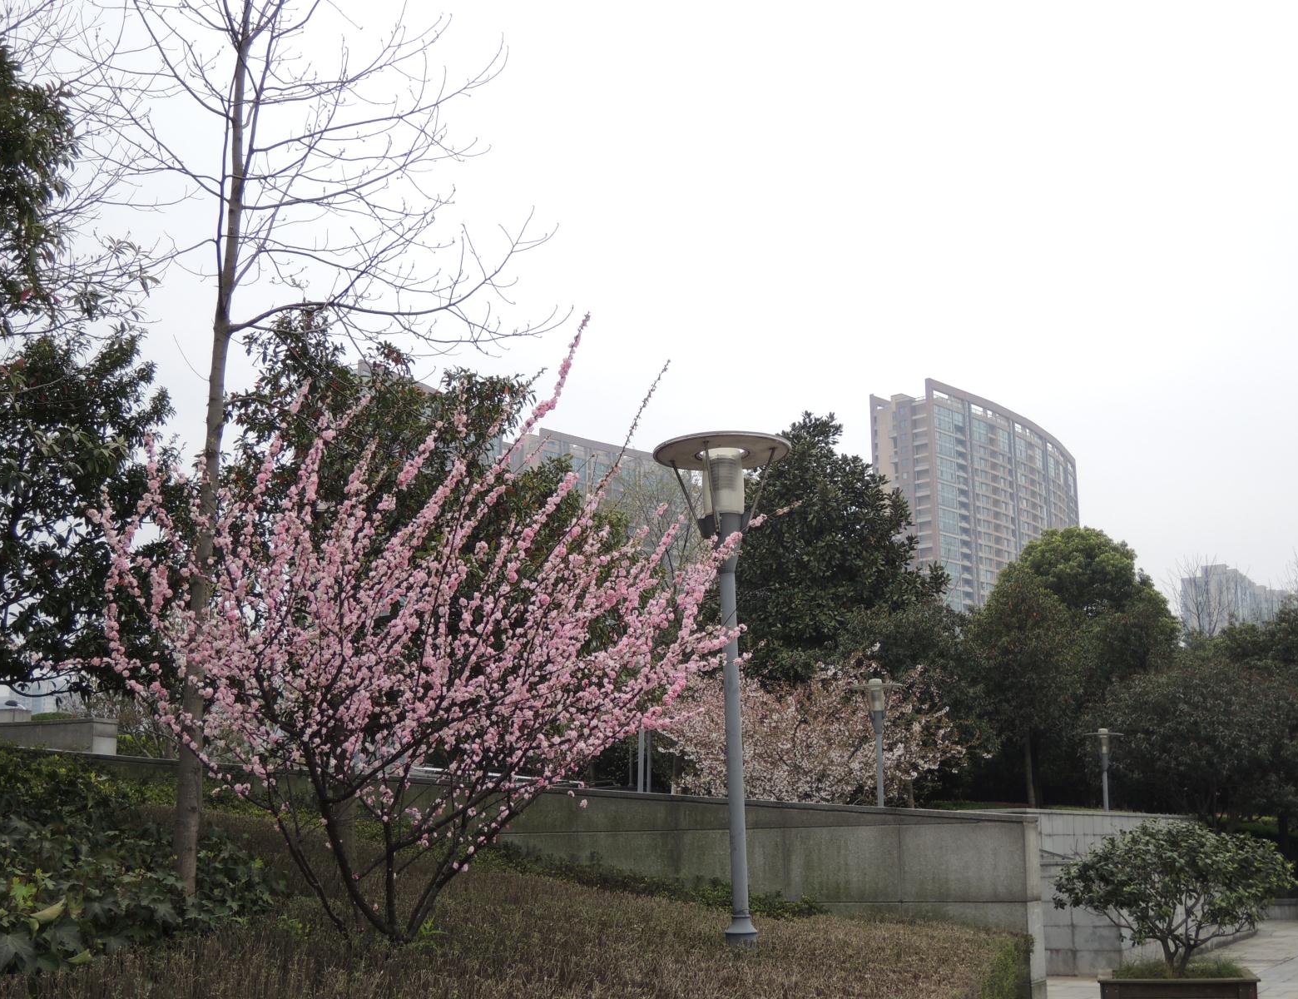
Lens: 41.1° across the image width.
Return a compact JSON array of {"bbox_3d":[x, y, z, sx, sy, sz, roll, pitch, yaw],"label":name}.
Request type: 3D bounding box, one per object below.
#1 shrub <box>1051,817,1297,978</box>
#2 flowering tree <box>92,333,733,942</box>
[{"bbox_3d":[3.956,3.006,13.100,1.757,1.152,1.669,-2,-11,0],"label":"shrub"},{"bbox_3d":[-1.174,0.649,8.800,3.201,3.098,2.721,-2,-11,0],"label":"flowering tree"}]

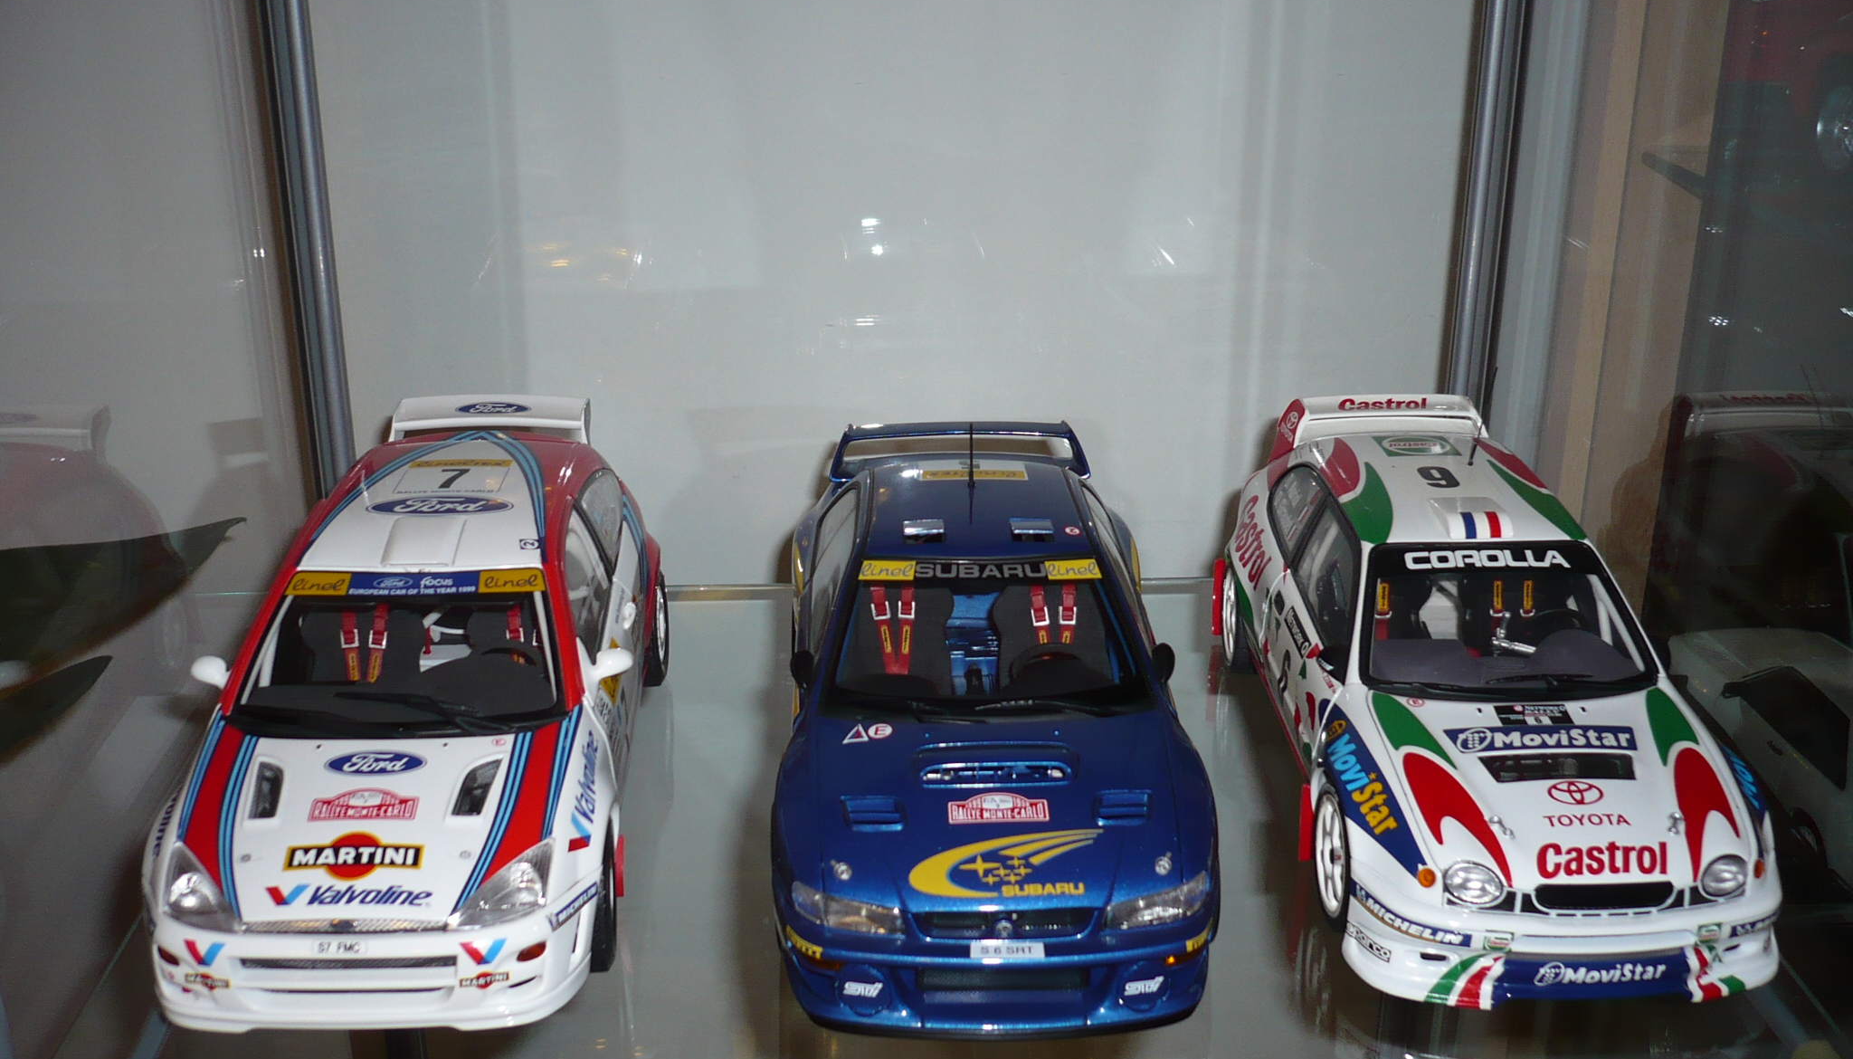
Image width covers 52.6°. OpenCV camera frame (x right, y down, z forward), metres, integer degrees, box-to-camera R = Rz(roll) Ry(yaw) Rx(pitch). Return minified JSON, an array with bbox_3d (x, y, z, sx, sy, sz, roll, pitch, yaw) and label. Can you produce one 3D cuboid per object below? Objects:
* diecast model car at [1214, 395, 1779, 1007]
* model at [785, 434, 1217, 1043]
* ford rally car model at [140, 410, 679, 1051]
[{"bbox_3d":[0.144,0.033,0.499,0.102,0.079,0.226,0,22,-1],"label":"diecast model car"},{"bbox_3d":[0.013,0.037,0.491,0.099,0.077,0.239,-1,22,-2],"label":"model"},{"bbox_3d":[-0.126,0.038,0.484,0.107,0.081,0.227,-1,22,-3],"label":"ford rally car model"}]

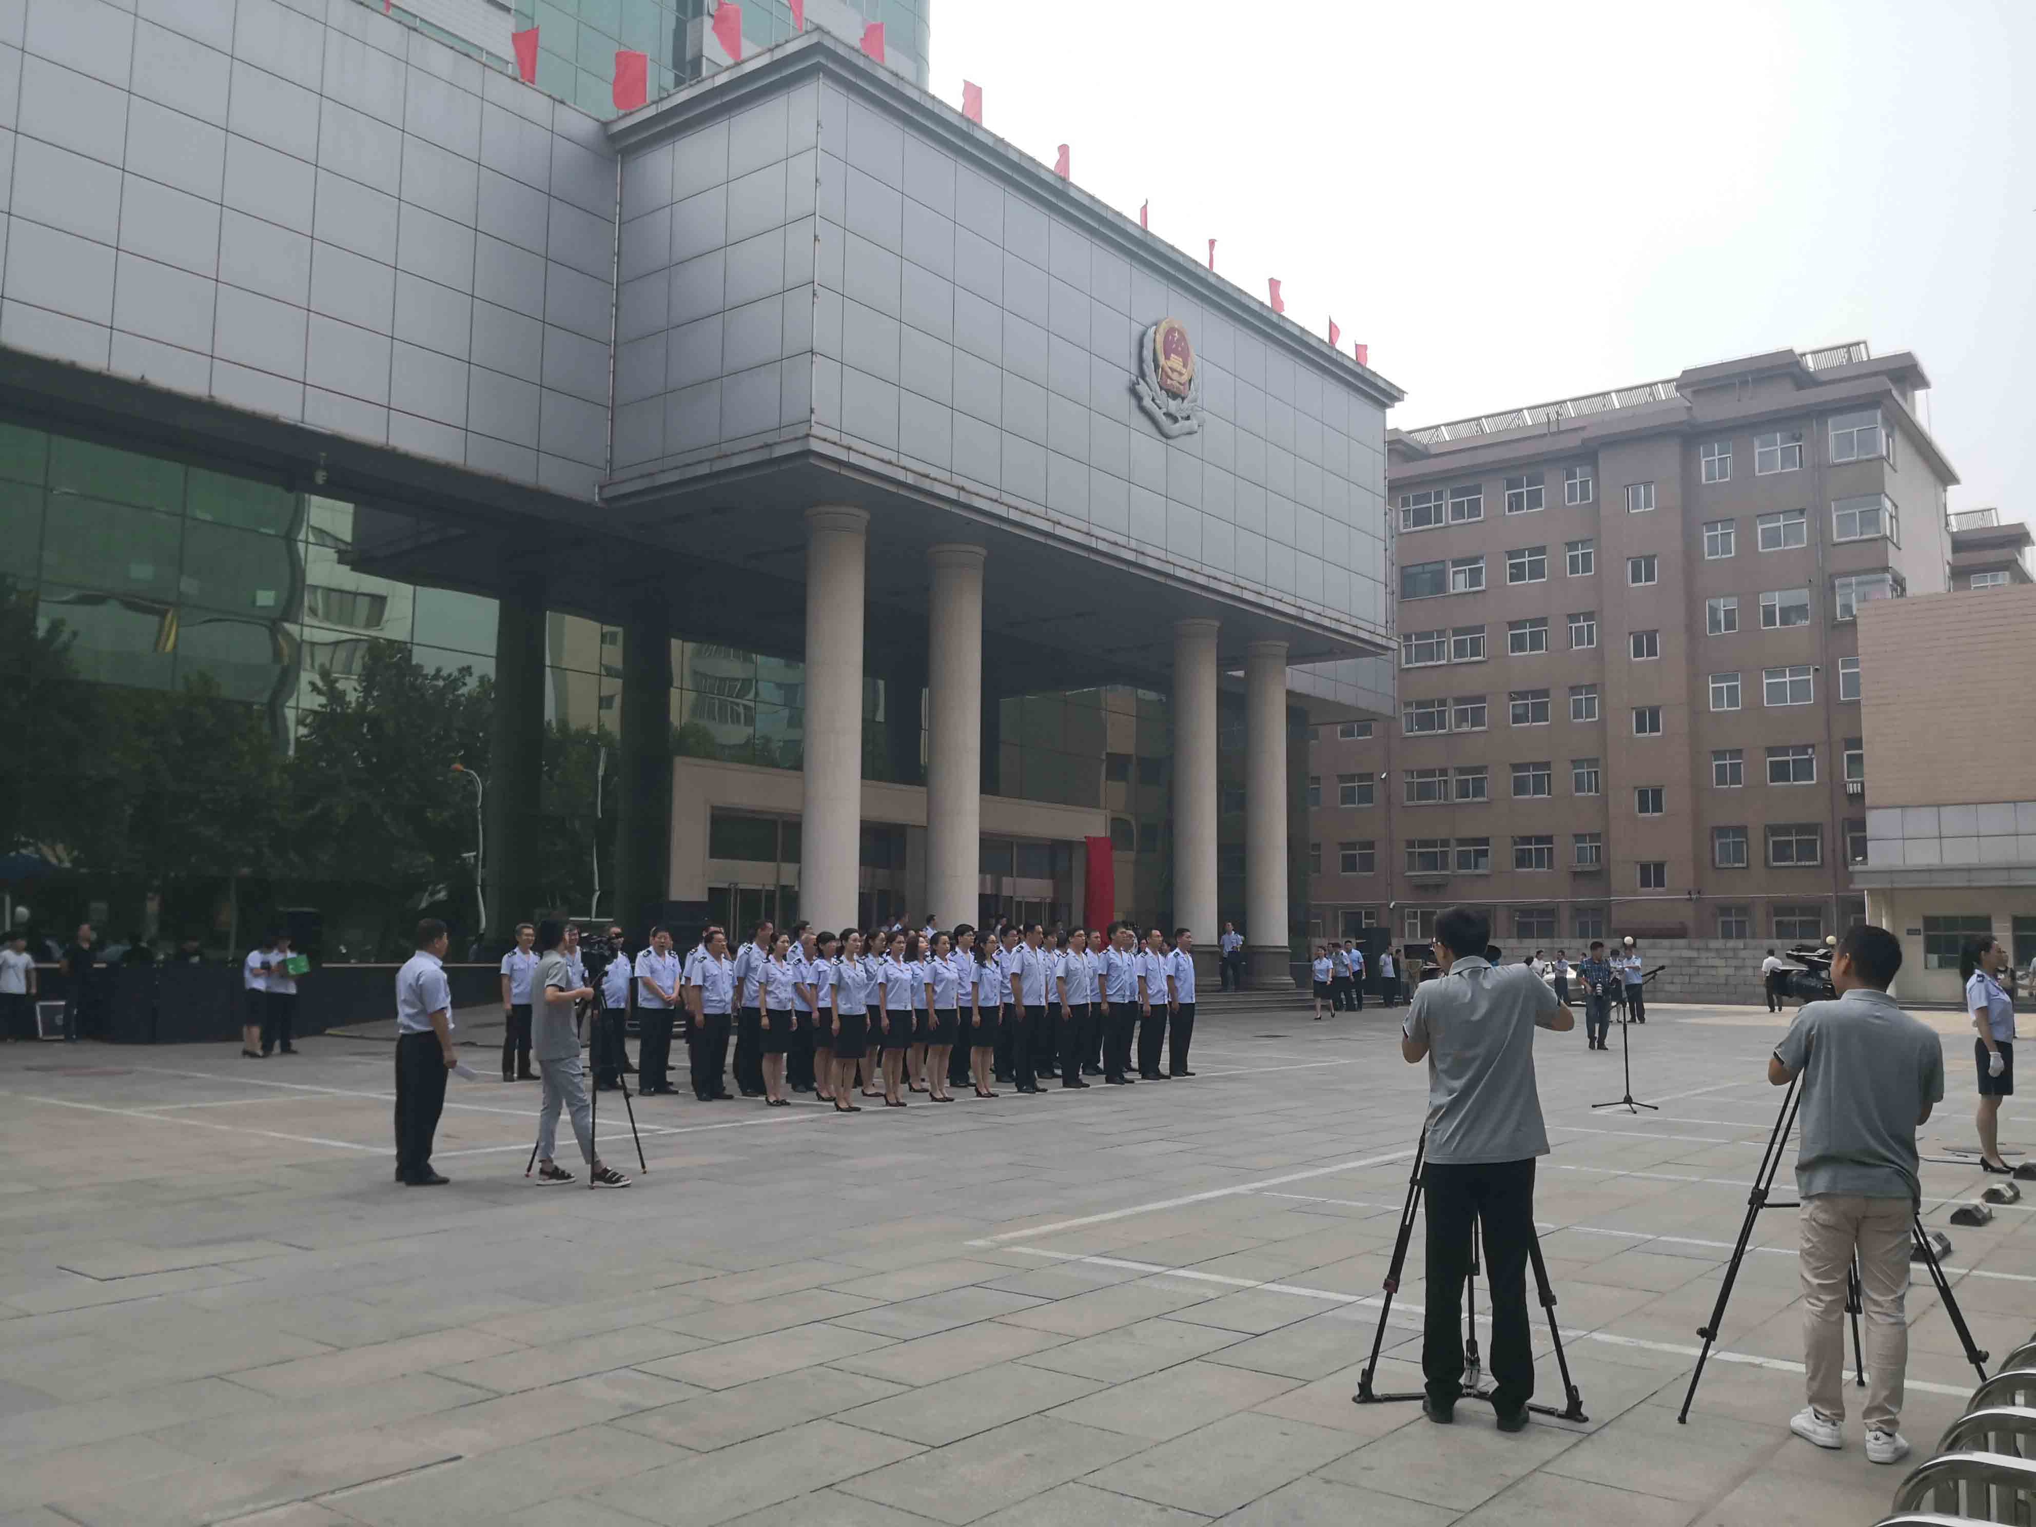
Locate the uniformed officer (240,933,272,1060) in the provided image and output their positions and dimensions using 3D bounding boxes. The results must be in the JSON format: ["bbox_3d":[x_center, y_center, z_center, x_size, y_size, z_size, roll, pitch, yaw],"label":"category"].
[{"bbox_3d":[-10.123,3.096,21.100,0.420,1.640,0.440,2,-7,-12],"label":"uniformed officer"}]

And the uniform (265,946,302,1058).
[{"bbox_3d":[-9.810,3.164,21.200,0.380,1.450,0.500,-5,-8,41],"label":"uniform"}]

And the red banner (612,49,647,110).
[{"bbox_3d":[-7.102,-12.490,29.000,0.320,1.200,1.200,-1,-7,15],"label":"red banner"}]

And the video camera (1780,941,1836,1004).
[{"bbox_3d":[2.863,0.749,5.600,0.190,0.260,0.400,4,-7,-28],"label":"video camera"}]

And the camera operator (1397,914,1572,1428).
[{"bbox_3d":[1.589,1.376,5.557,0.580,1.740,0.520,-1,-7,12],"label":"camera operator"}]

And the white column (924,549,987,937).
[{"bbox_3d":[-1.260,0.184,31.506,1.200,8.950,1.200,1,-6,0],"label":"white column"}]

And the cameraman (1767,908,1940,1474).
[{"bbox_3d":[2.741,1.354,5.290,0.550,1.710,0.420,0,-6,0],"label":"cameraman"}]

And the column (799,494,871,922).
[{"bbox_3d":[-3.365,-0.129,28.918,1.200,8.950,1.200,1,-6,0],"label":"column"}]

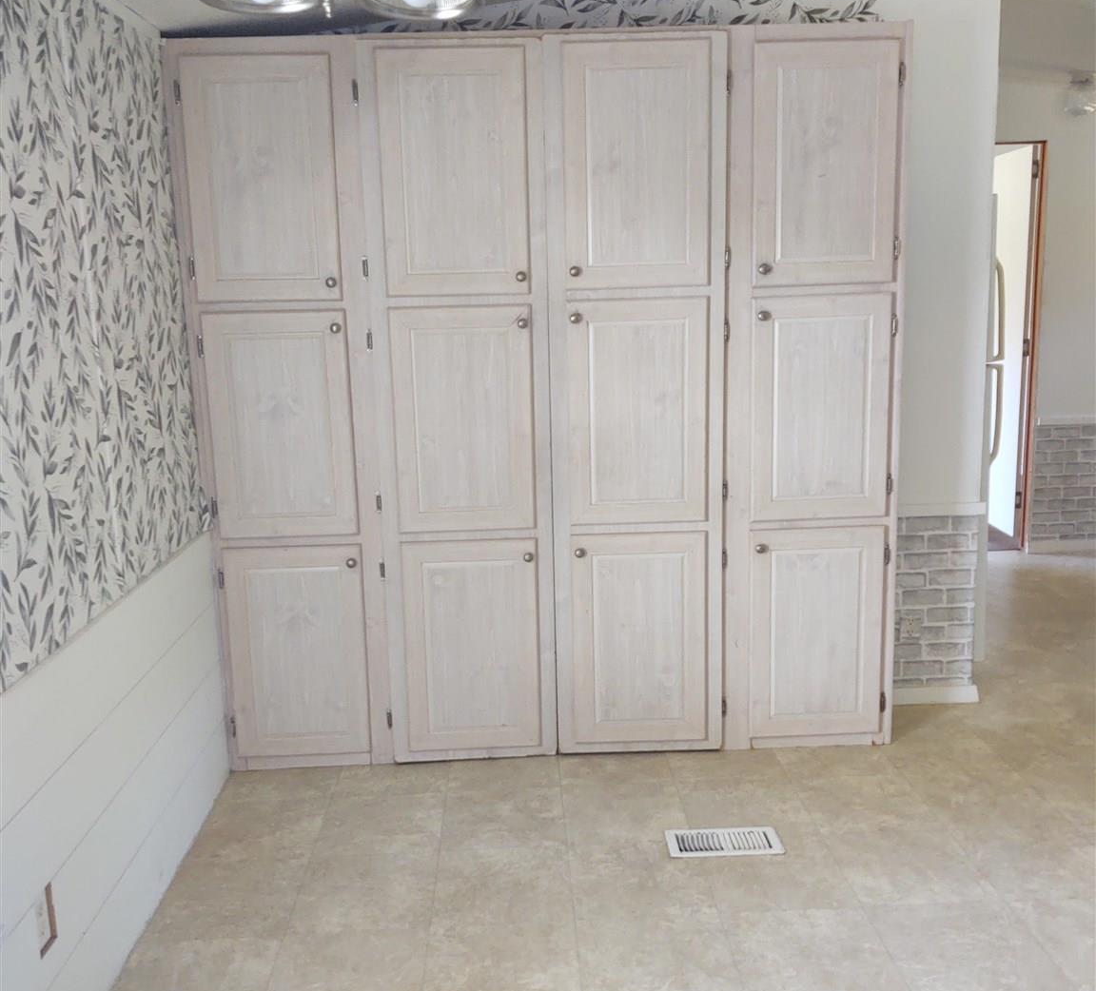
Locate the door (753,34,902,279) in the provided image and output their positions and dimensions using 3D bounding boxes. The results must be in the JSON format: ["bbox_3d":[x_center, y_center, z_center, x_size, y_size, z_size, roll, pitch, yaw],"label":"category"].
[{"bbox_3d":[0.777,-0.926,3.200,0.402,0.659,0.025,-2,11,-2],"label":"door"}]

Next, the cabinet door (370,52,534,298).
[{"bbox_3d":[-0.259,-0.893,3.165,0.408,0.666,0.027,-2,11,-1],"label":"cabinet door"}]

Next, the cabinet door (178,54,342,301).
[{"bbox_3d":[-0.786,-0.869,3.151,0.405,0.658,0.025,-2,11,-2],"label":"cabinet door"}]

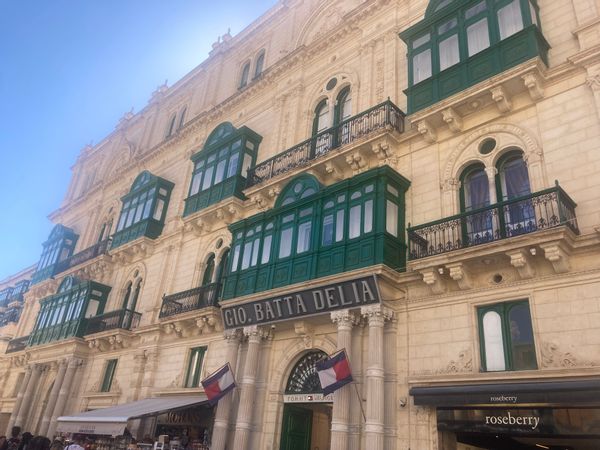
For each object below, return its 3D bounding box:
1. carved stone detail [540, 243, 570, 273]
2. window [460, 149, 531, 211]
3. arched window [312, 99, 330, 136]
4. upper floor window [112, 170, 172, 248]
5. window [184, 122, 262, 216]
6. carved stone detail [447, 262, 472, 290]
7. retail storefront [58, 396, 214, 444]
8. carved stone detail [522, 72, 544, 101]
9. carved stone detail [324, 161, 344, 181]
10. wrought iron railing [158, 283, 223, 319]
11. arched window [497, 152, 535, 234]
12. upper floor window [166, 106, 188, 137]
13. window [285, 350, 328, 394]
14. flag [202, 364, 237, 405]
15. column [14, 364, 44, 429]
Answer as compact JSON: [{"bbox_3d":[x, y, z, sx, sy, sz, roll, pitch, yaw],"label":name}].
[{"bbox_3d":[5.848,0.740,11.080,0.356,0.552,0.690,-19,-36,40],"label":"carved stone detail"},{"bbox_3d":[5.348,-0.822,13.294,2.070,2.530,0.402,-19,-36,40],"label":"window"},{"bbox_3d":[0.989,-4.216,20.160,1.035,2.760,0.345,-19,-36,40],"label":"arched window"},{"bbox_3d":[-9.246,-0.821,28.378,4.428,4.772,1.092,-19,-36,40],"label":"upper floor window"},{"bbox_3d":[-3.866,-2.643,23.589,4.450,4.715,1.069,-19,-36,40],"label":"window"},{"bbox_3d":[4.110,1.327,12.534,0.402,0.506,0.667,-19,-34,41],"label":"carved stone detail"},{"bbox_3d":[-6.536,8.118,18.136,5.463,3.520,3.220,-19,-36,40],"label":"retail storefront"},{"bbox_3d":[6.255,-3.716,13.061,0.356,0.448,0.633,-19,-34,41],"label":"carved stone detail"},{"bbox_3d":[1.319,-2.049,18.166,0.304,0.468,0.667,-19,-36,40],"label":"carved stone detail"},{"bbox_3d":[-4.365,3.421,20.602,3.978,0.959,1.170,-19,-36,40],"label":"wrought iron railing"},{"bbox_3d":[5.840,-0.759,13.082,0.866,2.995,0.234,-19,-36,40],"label":"arched window"},{"bbox_3d":[-7.721,-6.476,30.838,1.932,1.898,0.253,-19,-34,41],"label":"upper floor window"},{"bbox_3d":[0.365,4.706,15.601,2.081,1.322,0.345,-19,-36,40],"label":"window"},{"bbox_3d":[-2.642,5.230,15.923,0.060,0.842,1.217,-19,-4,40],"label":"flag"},{"bbox_3d":[-16.509,10.585,29.231,0.585,4.411,0.585,-19,-36,40],"label":"column"}]

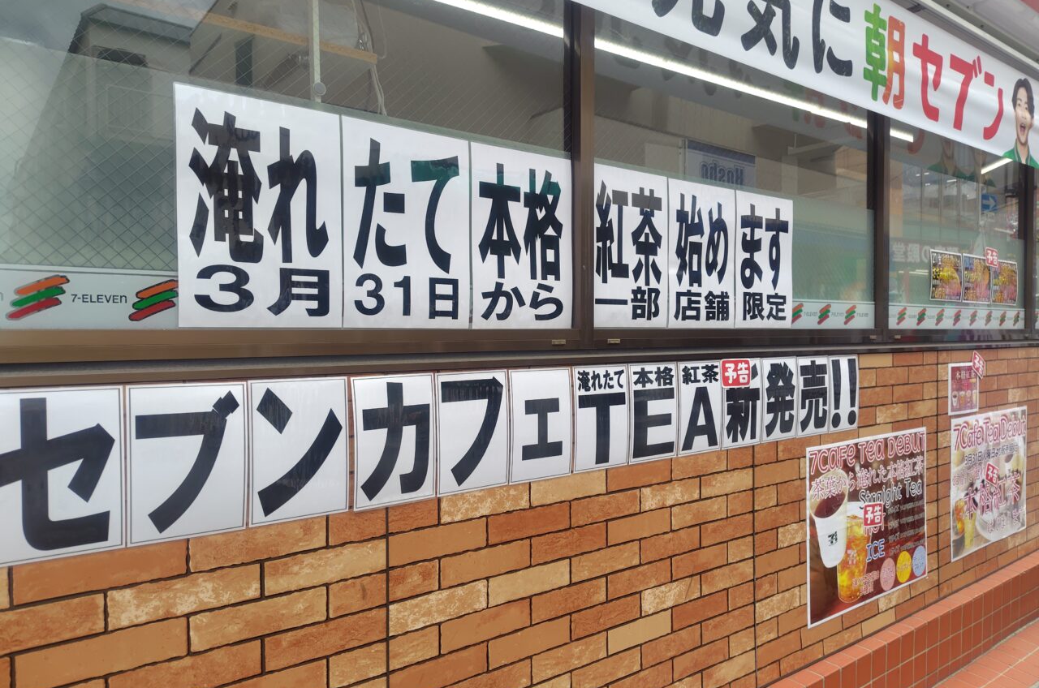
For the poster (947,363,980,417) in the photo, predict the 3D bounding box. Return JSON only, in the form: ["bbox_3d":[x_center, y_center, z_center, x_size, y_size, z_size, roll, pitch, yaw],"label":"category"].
[{"bbox_3d":[1.926,0.192,2.993,0.293,0.217,0.010,-1,1,-35],"label":"poster"}]

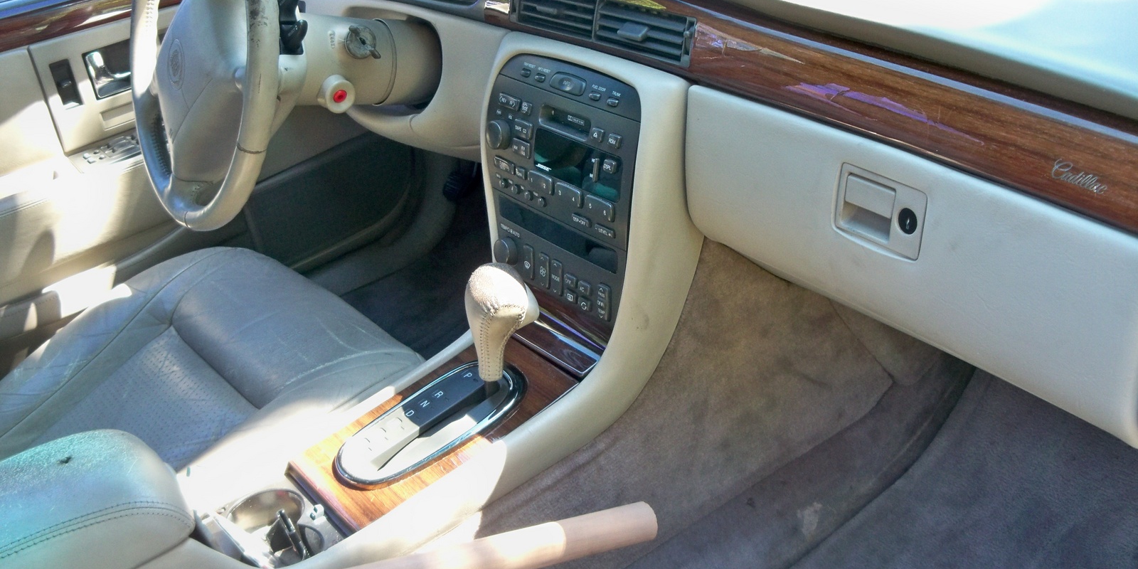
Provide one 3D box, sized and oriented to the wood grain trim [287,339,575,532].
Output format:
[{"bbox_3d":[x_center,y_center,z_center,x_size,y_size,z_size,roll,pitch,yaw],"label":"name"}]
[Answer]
[{"bbox_3d":[-0.133,0.137,1.143,0.265,0.030,0.151,-34,39,-26],"label":"wood grain trim"}]

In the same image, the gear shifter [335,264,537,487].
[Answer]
[{"bbox_3d":[-0.133,0.080,1.116,0.248,0.135,0.112,-34,39,-26],"label":"gear shifter"}]

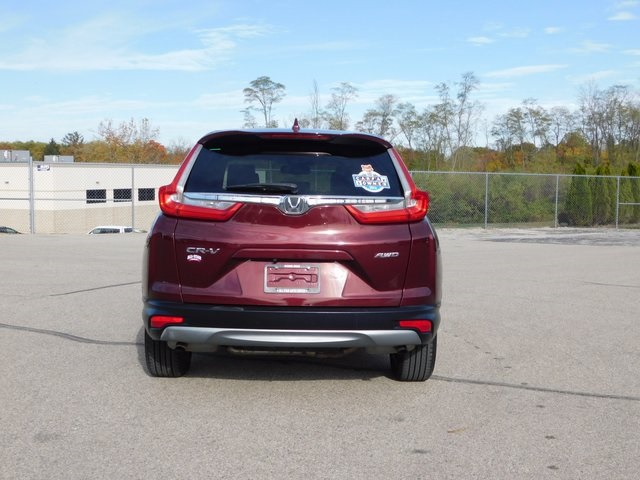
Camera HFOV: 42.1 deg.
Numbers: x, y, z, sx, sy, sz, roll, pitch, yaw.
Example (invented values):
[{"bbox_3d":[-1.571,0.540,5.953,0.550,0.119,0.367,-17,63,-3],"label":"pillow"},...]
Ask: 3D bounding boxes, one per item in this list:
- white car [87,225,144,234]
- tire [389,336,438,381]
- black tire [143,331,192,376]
[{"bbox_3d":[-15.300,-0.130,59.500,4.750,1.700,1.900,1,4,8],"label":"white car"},{"bbox_3d":[0.620,0.577,5.580,0.240,0.738,0.738,1,3,-2],"label":"tire"},{"bbox_3d":[-0.987,0.538,5.530,0.240,0.738,0.738,1,3,-2],"label":"black tire"}]

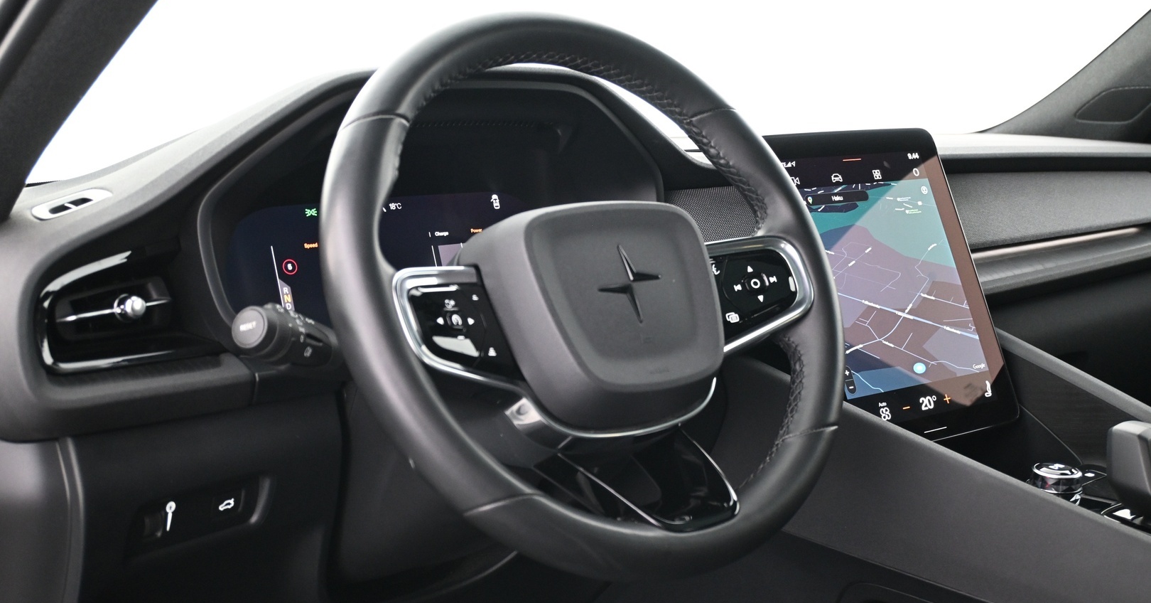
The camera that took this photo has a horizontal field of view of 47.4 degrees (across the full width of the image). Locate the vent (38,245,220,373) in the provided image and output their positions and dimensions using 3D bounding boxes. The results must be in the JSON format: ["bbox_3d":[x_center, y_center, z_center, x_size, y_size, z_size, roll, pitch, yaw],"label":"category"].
[{"bbox_3d":[-0.286,0.003,0.833,0.050,0.073,0.135,9,14,40],"label":"vent"}]

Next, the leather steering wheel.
[{"bbox_3d":[0.014,-0.008,0.814,0.370,0.370,0.100,-8,-18,-35],"label":"leather steering wheel"}]

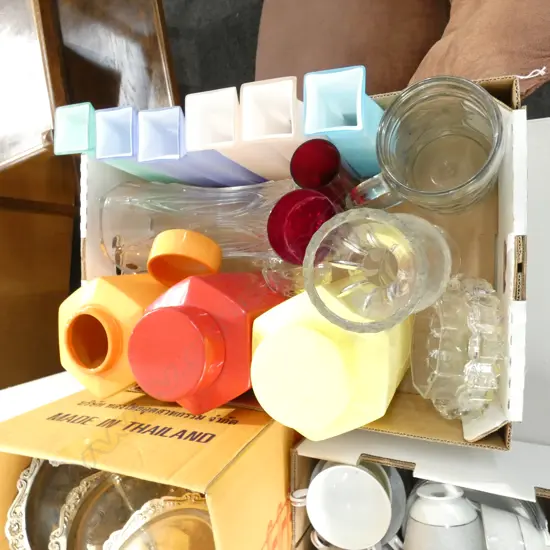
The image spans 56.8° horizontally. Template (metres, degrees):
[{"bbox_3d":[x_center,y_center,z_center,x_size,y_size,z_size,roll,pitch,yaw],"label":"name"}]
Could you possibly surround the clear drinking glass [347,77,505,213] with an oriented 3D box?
[{"bbox_3d":[0.140,-0.100,0.480,0.138,0.172,0.093,-29,82,20],"label":"clear drinking glass"}]

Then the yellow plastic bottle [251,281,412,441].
[{"bbox_3d":[0.060,0.072,0.483,0.126,0.243,0.114,-28,82,20],"label":"yellow plastic bottle"}]

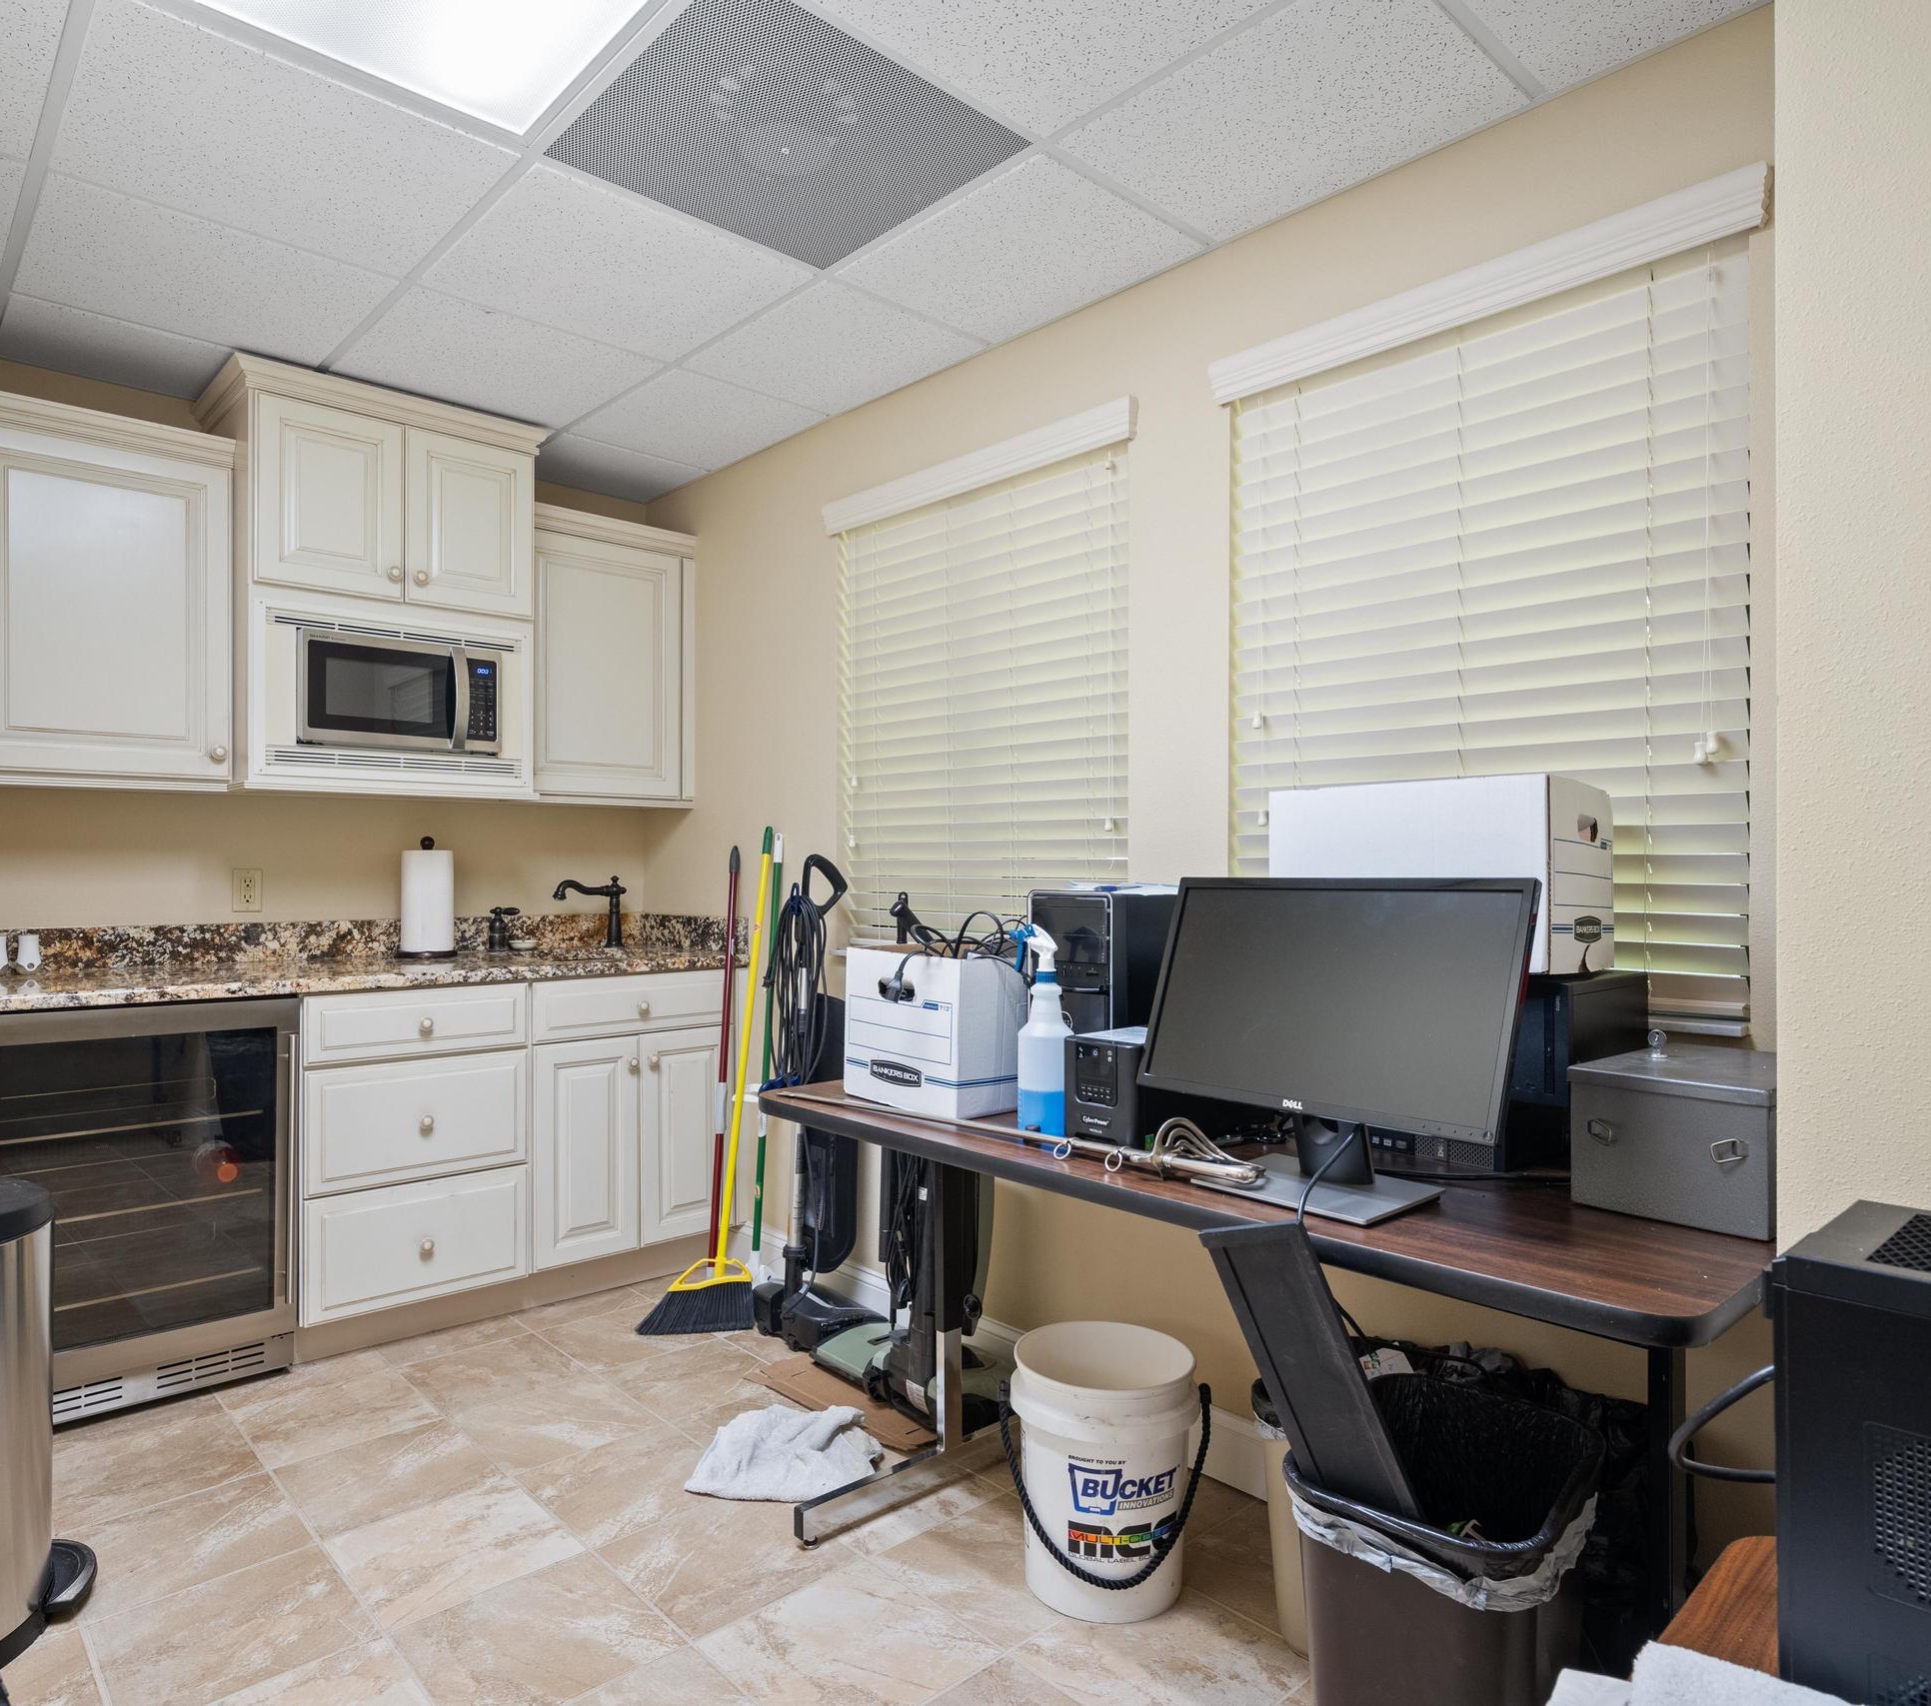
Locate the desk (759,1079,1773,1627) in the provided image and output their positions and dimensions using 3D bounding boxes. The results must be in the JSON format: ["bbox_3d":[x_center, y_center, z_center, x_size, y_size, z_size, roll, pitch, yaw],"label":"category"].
[{"bbox_3d":[0.377,0.808,1.874,0.690,0.745,1.525,1,-1,-43],"label":"desk"}]

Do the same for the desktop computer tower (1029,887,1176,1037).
[{"bbox_3d":[0.312,0.256,2.145,0.400,0.367,0.185,1,-1,-43],"label":"desktop computer tower"}]

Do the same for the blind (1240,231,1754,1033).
[{"bbox_3d":[0.809,-0.330,2.013,0.060,1.130,0.870,0,-1,-43],"label":"blind"}]

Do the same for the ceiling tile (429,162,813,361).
[{"bbox_3d":[-0.718,-1.183,2.476,0.600,0.020,0.600,0,-1,-43],"label":"ceiling tile"}]

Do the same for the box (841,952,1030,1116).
[{"bbox_3d":[0.022,0.331,2.370,0.400,0.275,0.310,1,-1,-44],"label":"box"}]

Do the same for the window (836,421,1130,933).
[{"bbox_3d":[0.014,-0.321,2.878,0.080,1.130,1.010,0,-1,-43],"label":"window"}]

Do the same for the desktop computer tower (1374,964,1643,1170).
[{"bbox_3d":[0.756,0.301,1.784,0.290,0.265,0.370,1,-1,-43],"label":"desktop computer tower"}]

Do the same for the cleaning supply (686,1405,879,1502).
[{"bbox_3d":[-0.350,1.150,2.335,0.370,0.070,0.260,0,-1,0],"label":"cleaning supply"}]

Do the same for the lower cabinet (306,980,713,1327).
[{"bbox_3d":[-1.295,0.744,3.354,1.150,0.830,0.610,0,-1,-43],"label":"lower cabinet"}]

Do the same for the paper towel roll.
[{"bbox_3d":[-1.470,0.121,3.300,0.160,0.325,0.160,0,-1,-43],"label":"paper towel roll"}]

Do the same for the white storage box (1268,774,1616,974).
[{"bbox_3d":[0.716,0.035,1.825,0.405,0.264,0.307,0,-1,42],"label":"white storage box"}]

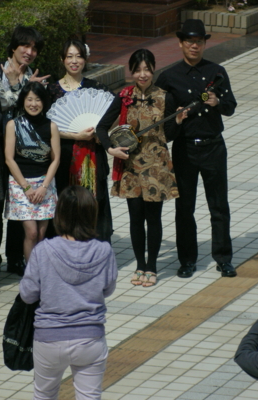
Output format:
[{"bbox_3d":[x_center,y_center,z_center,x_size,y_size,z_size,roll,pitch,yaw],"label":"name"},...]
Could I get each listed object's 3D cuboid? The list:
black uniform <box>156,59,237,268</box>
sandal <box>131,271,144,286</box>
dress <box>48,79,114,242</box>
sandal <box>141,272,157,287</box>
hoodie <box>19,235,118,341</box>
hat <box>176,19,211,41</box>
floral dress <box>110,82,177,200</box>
[{"bbox_3d":[0.479,-0.259,17.582,0.560,1.420,0.340,1,13,10],"label":"black uniform"},{"bbox_3d":[0.060,0.546,17.386,0.090,0.070,0.230,2,13,12],"label":"sandal"},{"bbox_3d":[-0.345,-0.286,17.974,0.460,1.150,0.340,1,13,8],"label":"dress"},{"bbox_3d":[0.143,0.552,17.354,0.095,0.070,0.230,0,13,6],"label":"sandal"},{"bbox_3d":[-0.317,0.463,13.041,0.510,0.550,0.370,-3,13,-8],"label":"hoodie"},{"bbox_3d":[0.450,-1.188,17.407,0.260,0.130,0.290,1,13,8],"label":"hat"},{"bbox_3d":[0.111,-0.395,17.402,0.460,0.800,0.300,1,13,8],"label":"floral dress"}]

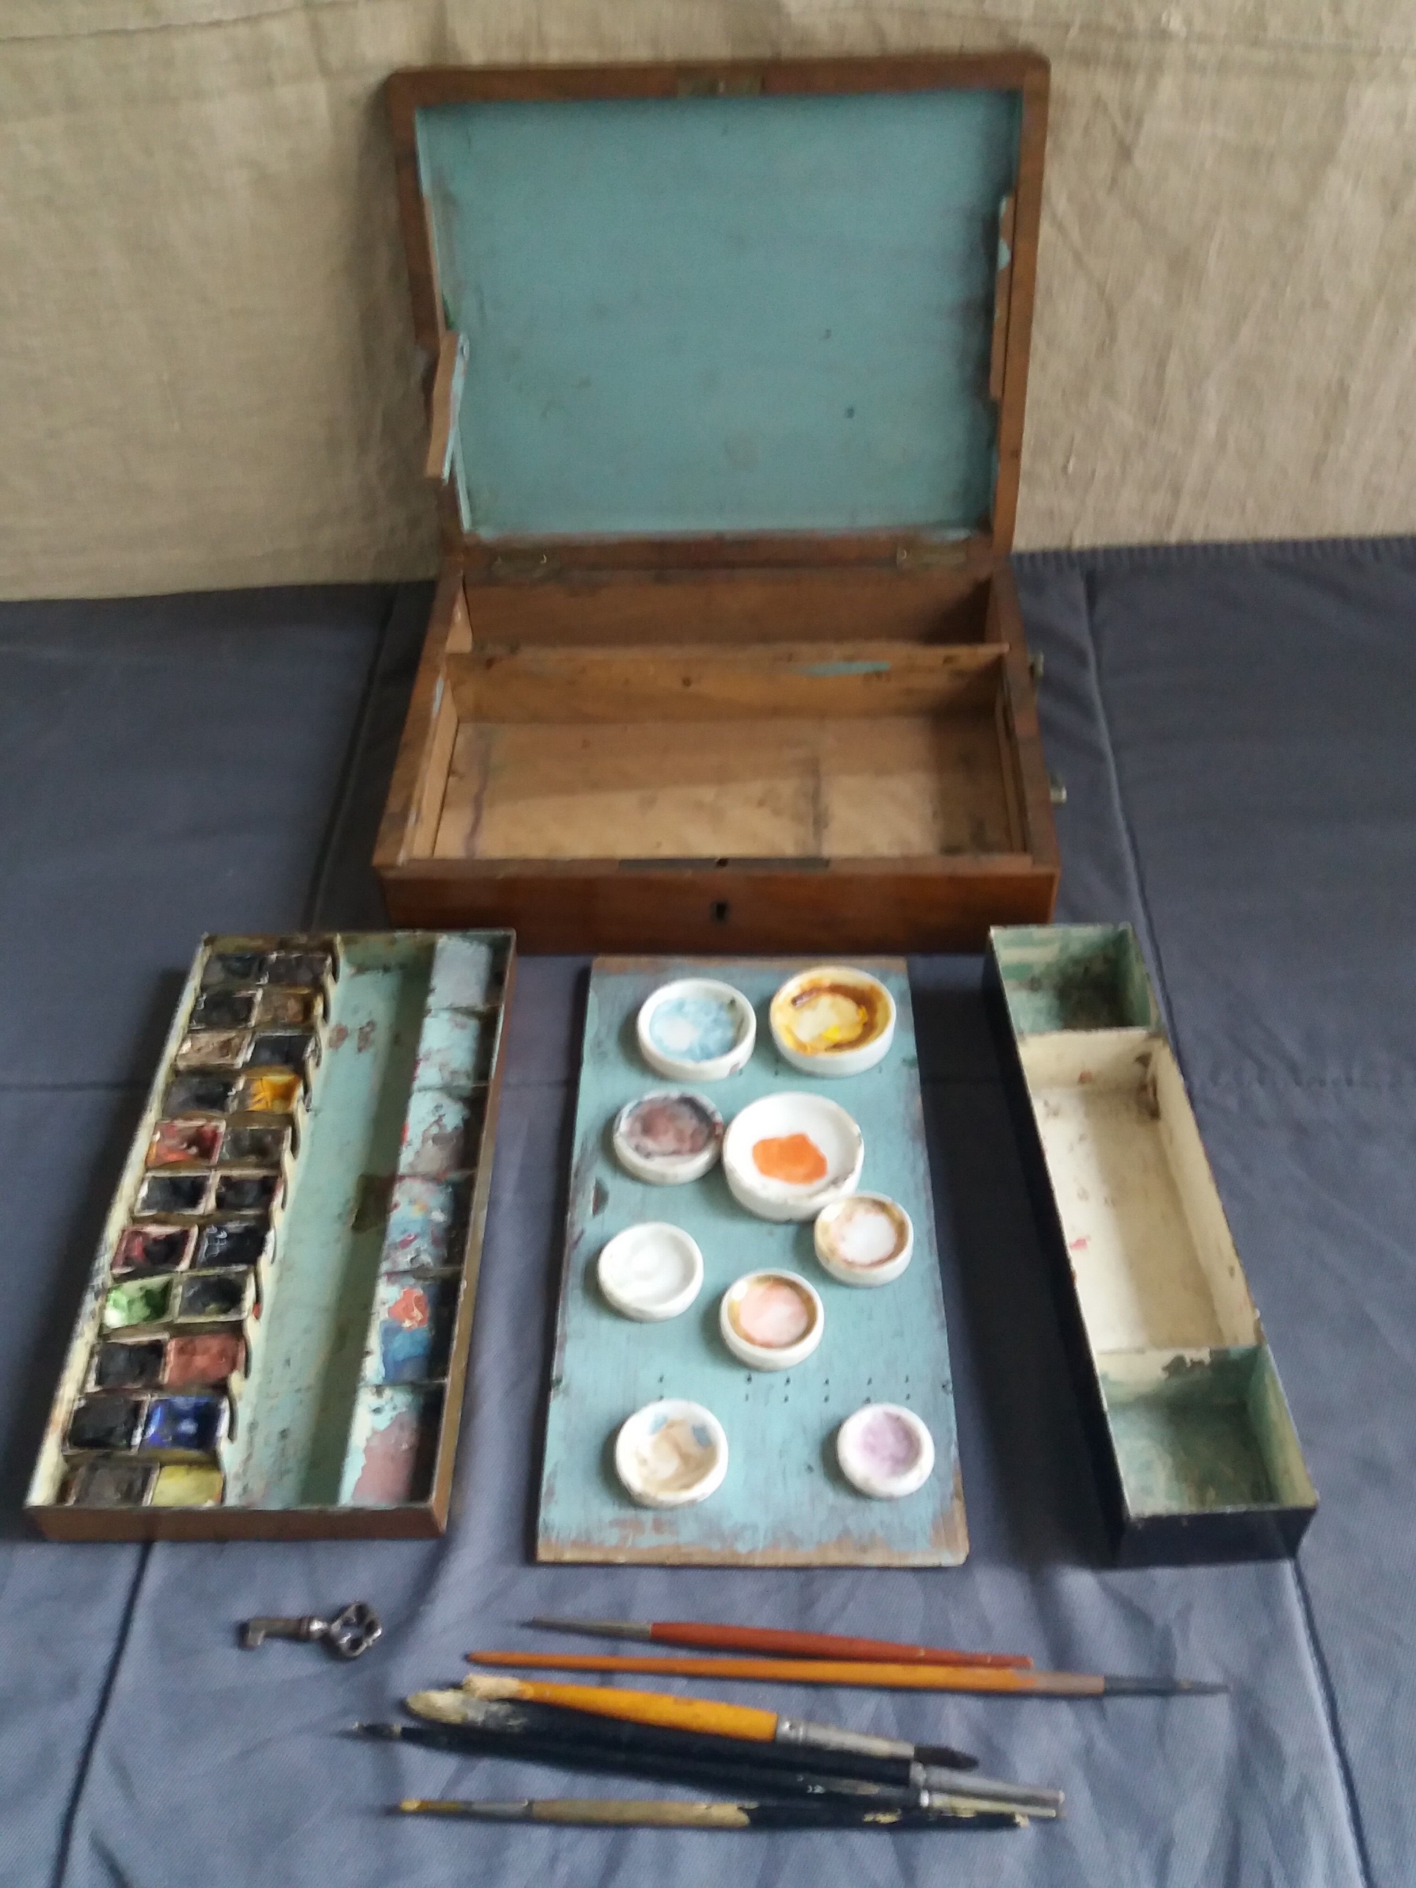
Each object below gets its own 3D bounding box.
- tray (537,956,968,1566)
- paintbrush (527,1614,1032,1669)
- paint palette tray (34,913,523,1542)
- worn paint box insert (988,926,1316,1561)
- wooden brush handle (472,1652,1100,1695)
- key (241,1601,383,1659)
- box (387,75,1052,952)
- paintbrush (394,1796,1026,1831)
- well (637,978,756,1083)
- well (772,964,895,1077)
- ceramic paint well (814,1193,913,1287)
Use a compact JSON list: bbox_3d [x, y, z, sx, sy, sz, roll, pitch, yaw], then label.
[{"bbox_3d":[0.013,0.088,0.491,0.116,0.006,0.220,-1,47,2],"label":"tray"},{"bbox_3d":[0.018,0.183,0.401,0.132,0.005,0.005,2,47,5],"label":"paintbrush"},{"bbox_3d":[-0.129,0.081,0.496,0.112,0.019,0.216,-1,47,2],"label":"paint palette tray"},{"bbox_3d":[0.129,0.080,0.476,0.049,0.030,0.211,-3,46,0],"label":"worn paint box insert"},{"bbox_3d":[0.019,0.188,0.396,0.163,0.006,0.006,1,47,4],"label":"wooden brush handle"},{"bbox_3d":[-0.106,0.183,0.407,0.038,0.005,0.014,-1,47,2],"label":"key"},{"bbox_3d":[0.004,-0.168,0.577,0.246,0.233,0.249,0,47,3],"label":"box"},{"bbox_3d":[0.000,0.213,0.373,0.154,0.006,0.006,0,47,3],"label":"paintbrush"},{"bbox_3d":[-0.004,0.030,0.536,0.042,0.009,0.042,-1,47,2],"label":"well"},{"bbox_3d":[0.044,0.027,0.536,0.044,0.010,0.044,-1,47,2],"label":"well"},{"bbox_3d":[0.049,0.092,0.476,0.031,0.007,0.031,-1,47,2],"label":"ceramic paint well"}]

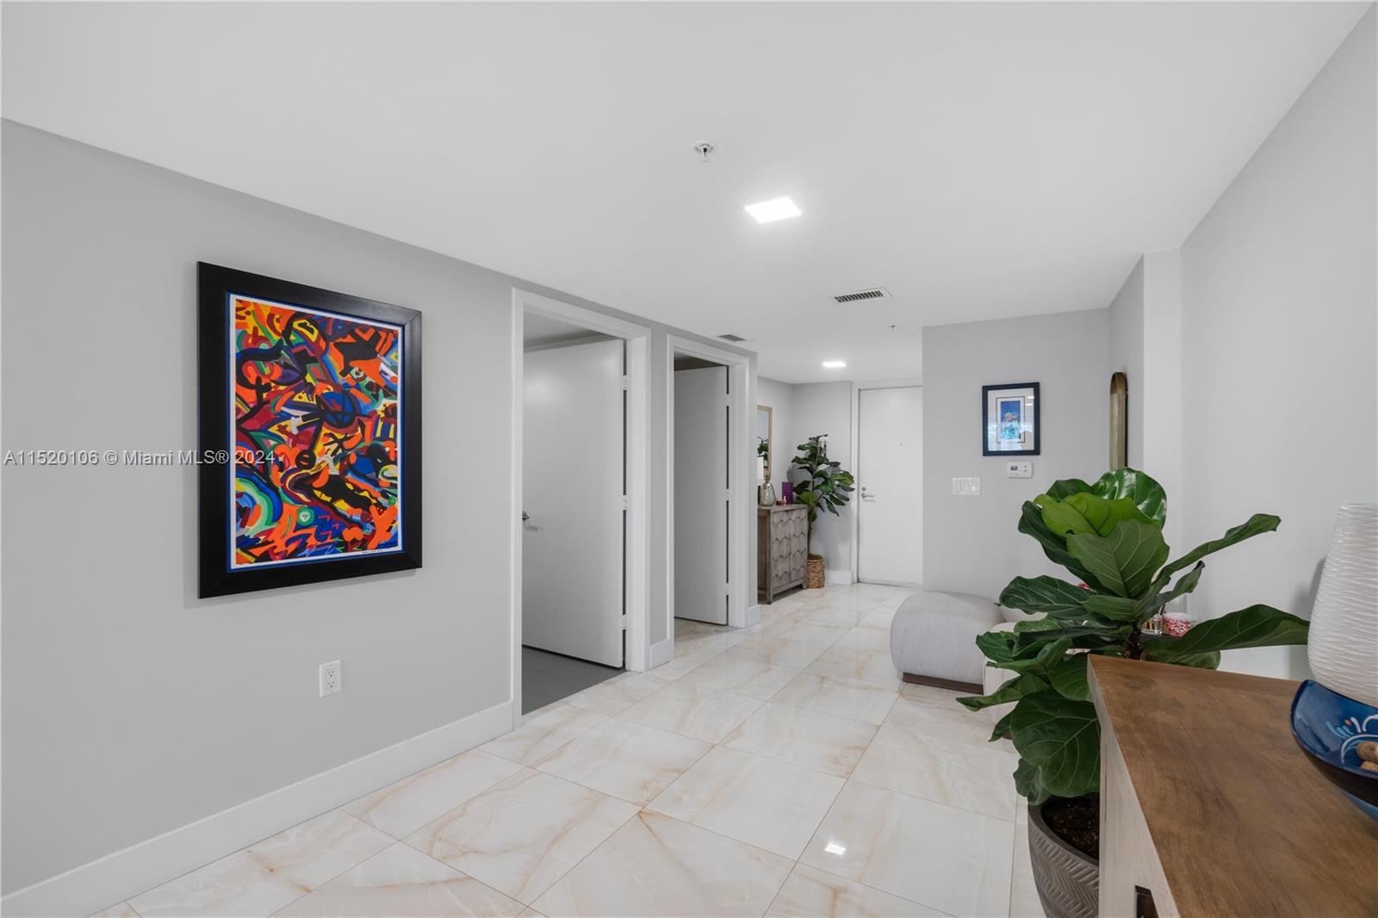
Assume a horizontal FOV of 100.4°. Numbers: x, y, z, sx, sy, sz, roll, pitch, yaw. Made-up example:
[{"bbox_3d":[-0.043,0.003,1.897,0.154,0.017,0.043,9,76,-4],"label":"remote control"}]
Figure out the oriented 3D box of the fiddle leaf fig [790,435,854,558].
[{"bbox_3d":[1.381,0.394,5.960,0.620,1.280,0.570,0,0,29],"label":"fiddle leaf fig"}]

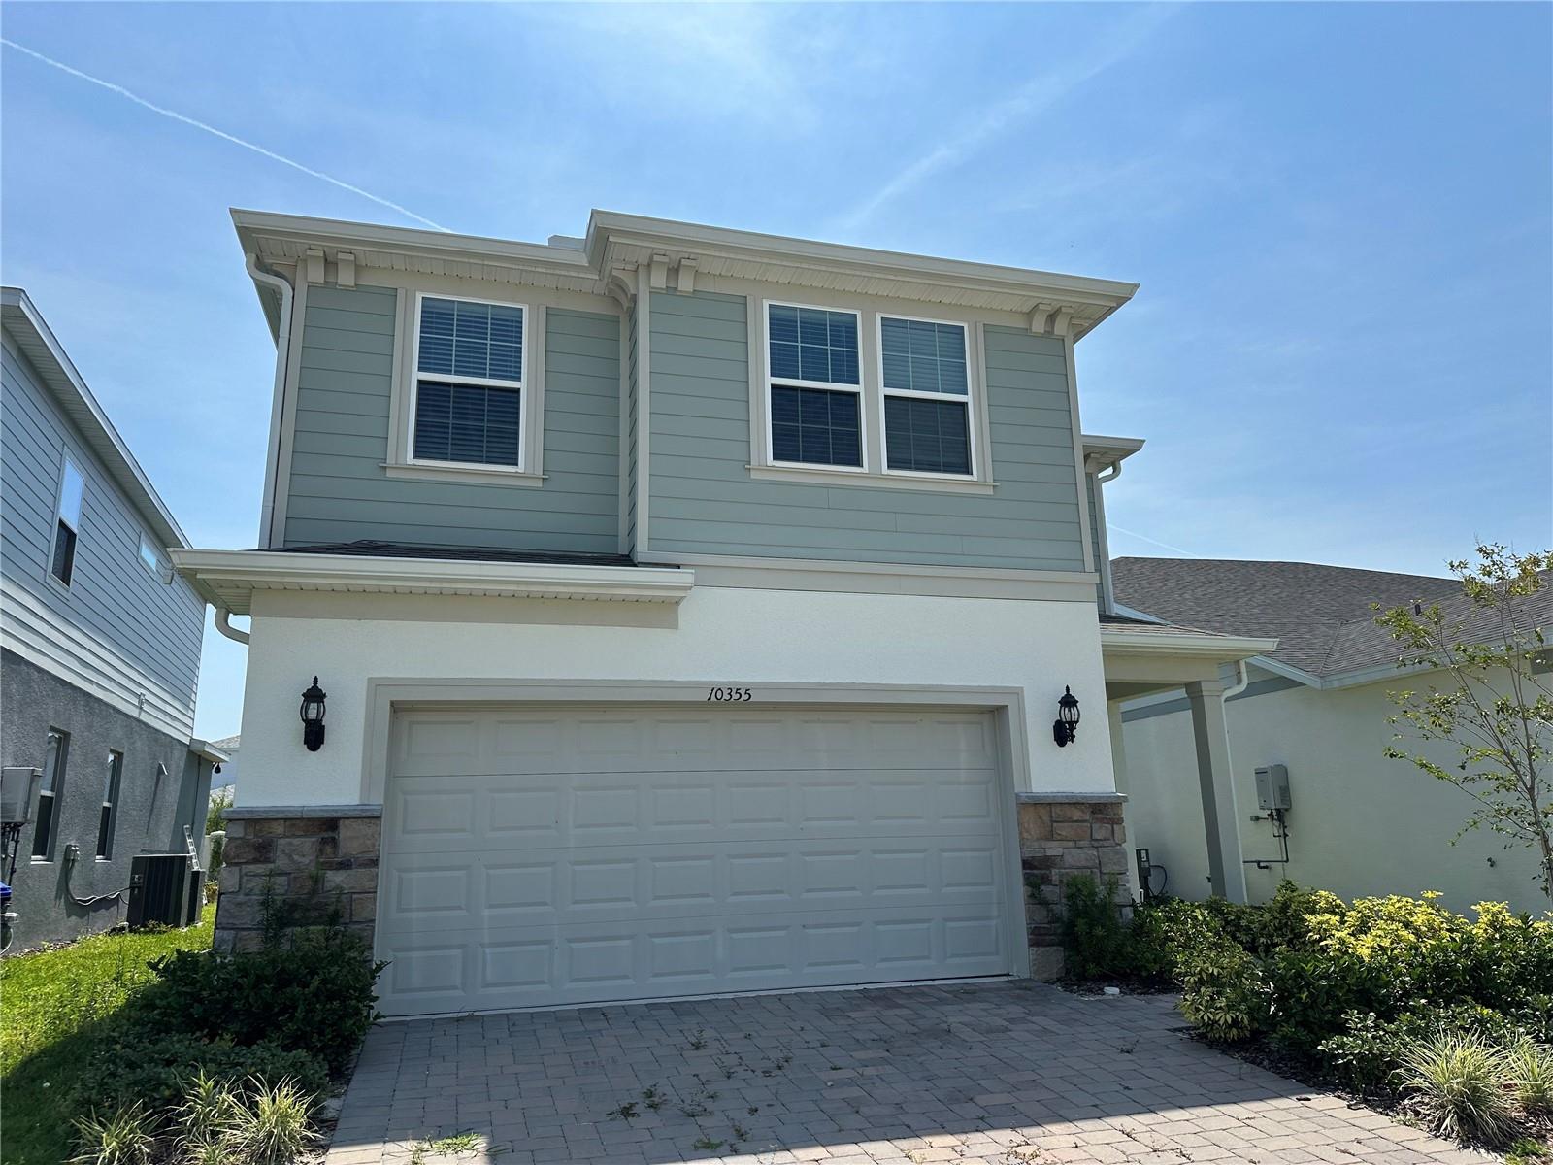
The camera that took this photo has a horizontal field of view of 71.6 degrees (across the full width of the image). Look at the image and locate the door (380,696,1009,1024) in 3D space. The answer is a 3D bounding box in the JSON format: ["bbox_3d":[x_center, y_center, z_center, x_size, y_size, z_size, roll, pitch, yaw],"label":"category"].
[{"bbox_3d":[-0.434,2.033,8.261,4.850,2.130,0.100,2,-14,-16],"label":"door"}]

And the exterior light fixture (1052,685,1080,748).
[{"bbox_3d":[2.424,1.111,8.973,0.190,0.500,0.270,2,-14,-16],"label":"exterior light fixture"}]

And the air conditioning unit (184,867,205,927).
[{"bbox_3d":[-9.283,4.881,16.630,0.650,0.810,0.650,2,-14,-16],"label":"air conditioning unit"}]

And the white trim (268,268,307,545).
[{"bbox_3d":[-3.866,-1.375,8.571,0.095,2.340,0.090,2,-14,-16],"label":"white trim"}]

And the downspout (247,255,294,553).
[{"bbox_3d":[-4.081,-1.434,8.479,0.385,2.460,0.110,2,-14,-16],"label":"downspout"}]

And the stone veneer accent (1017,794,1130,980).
[{"bbox_3d":[2.444,2.466,8.856,1.060,1.425,0.180,2,-14,-16],"label":"stone veneer accent"}]

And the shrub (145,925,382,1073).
[{"bbox_3d":[-3.054,2.463,6.481,1.210,0.710,0.830,2,-14,-16],"label":"shrub"}]

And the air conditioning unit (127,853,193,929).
[{"bbox_3d":[-8.923,4.487,15.575,0.700,0.980,0.700,2,-14,-16],"label":"air conditioning unit"}]

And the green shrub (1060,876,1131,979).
[{"bbox_3d":[2.489,2.683,8.373,0.540,0.800,0.510,2,-14,-16],"label":"green shrub"}]

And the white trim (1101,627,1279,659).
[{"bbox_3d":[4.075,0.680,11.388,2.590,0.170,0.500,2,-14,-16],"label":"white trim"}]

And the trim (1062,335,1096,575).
[{"bbox_3d":[2.741,-1.202,9.807,0.090,2.315,0.090,2,-14,-16],"label":"trim"}]

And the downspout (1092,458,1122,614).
[{"bbox_3d":[4.366,-0.584,13.924,0.440,2.090,0.110,2,-14,-16],"label":"downspout"}]

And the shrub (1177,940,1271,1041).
[{"bbox_3d":[2.906,2.613,6.986,0.600,0.560,0.600,2,-14,-16],"label":"shrub"}]

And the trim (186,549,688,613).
[{"bbox_3d":[-2.344,-0.008,7.697,3.455,0.150,0.620,2,-14,-16],"label":"trim"}]

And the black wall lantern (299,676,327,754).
[{"bbox_3d":[-3.178,0.909,7.405,0.175,0.512,0.230,2,-14,-16],"label":"black wall lantern"}]

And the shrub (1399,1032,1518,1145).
[{"bbox_3d":[3.037,2.229,4.819,0.480,0.400,0.470,2,-14,-16],"label":"shrub"}]

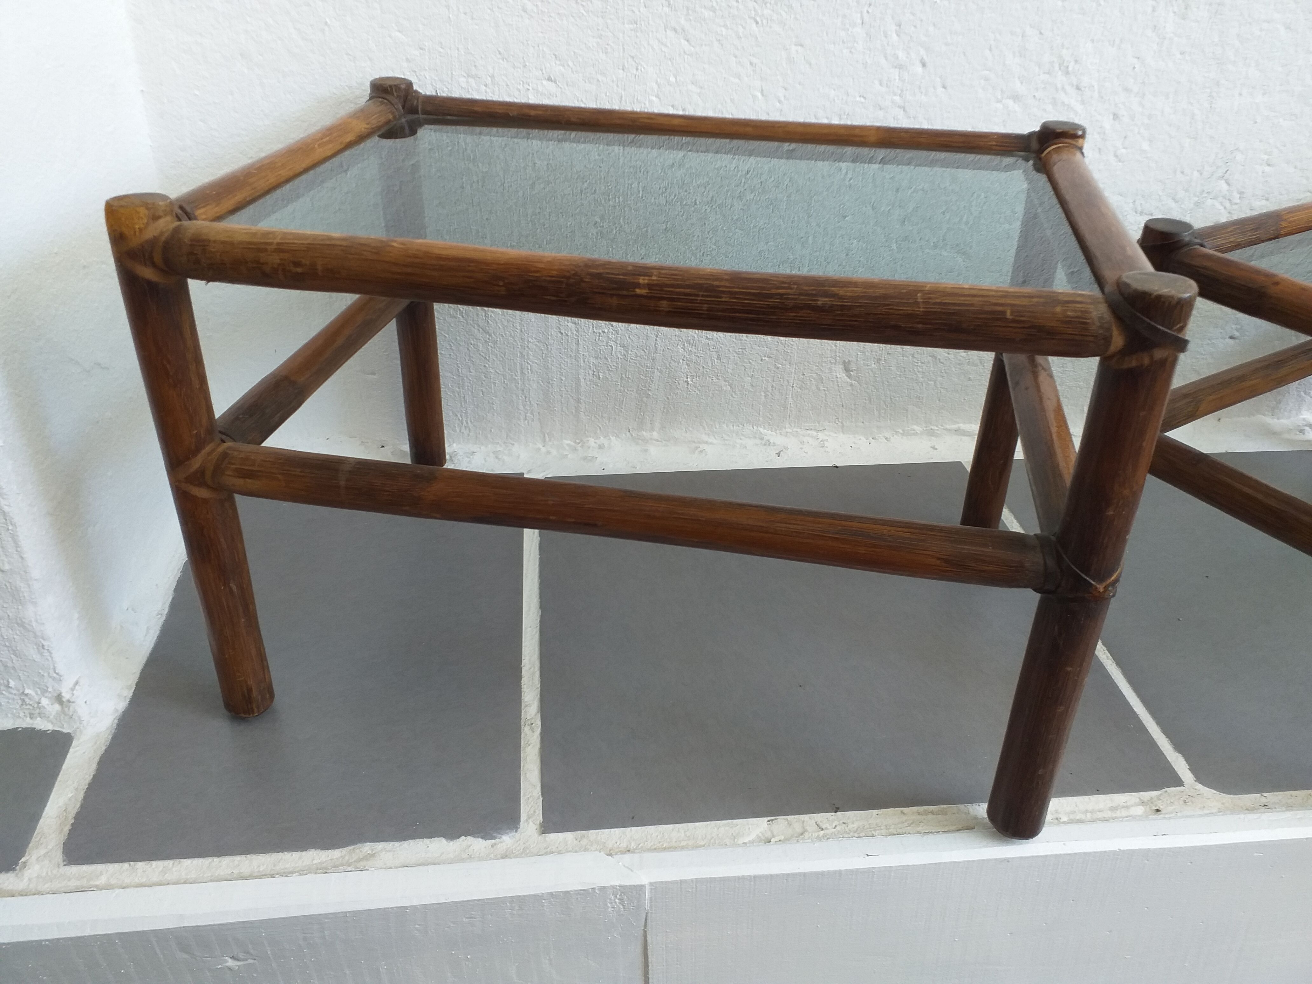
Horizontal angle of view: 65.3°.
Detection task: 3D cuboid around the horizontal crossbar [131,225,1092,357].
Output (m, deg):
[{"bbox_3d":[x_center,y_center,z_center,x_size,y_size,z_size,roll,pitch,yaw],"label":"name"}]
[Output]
[{"bbox_3d":[-0.029,-0.114,0.565,0.527,0.033,0.033,6,33,9],"label":"horizontal crossbar"}]

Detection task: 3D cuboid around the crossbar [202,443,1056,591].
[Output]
[{"bbox_3d":[-0.032,0.014,0.641,0.535,0.032,0.032,6,33,9],"label":"crossbar"}]

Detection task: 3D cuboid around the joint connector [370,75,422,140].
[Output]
[{"bbox_3d":[-0.230,-0.338,0.897,0.041,0.039,0.041,7,33,9],"label":"joint connector"}]

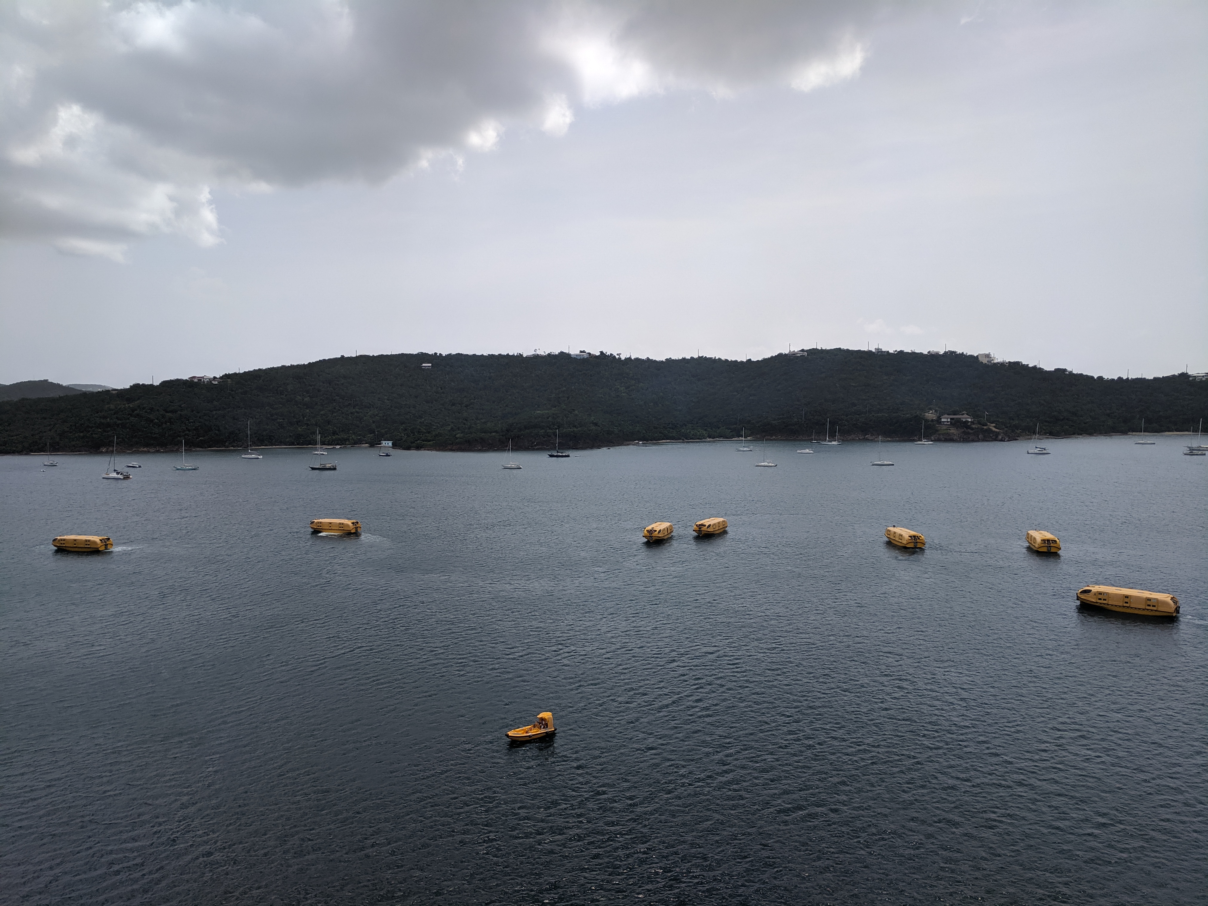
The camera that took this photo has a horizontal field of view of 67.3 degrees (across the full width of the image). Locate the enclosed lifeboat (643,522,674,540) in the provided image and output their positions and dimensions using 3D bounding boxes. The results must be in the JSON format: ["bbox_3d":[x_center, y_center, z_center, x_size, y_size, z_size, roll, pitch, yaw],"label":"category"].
[{"bbox_3d":[15.800,23.250,266.580,5.550,3.700,16.700,1,4,19],"label":"enclosed lifeboat"}]

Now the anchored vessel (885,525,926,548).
[{"bbox_3d":[83.110,23.350,252.200,5.550,3.700,16.700,-1,4,-5],"label":"anchored vessel"}]

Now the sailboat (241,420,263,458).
[{"bbox_3d":[-246.590,-9.170,635.190,14.800,26.320,4.500,0,4,18],"label":"sailboat"}]

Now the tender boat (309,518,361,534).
[{"bbox_3d":[-85.540,23.140,287.810,16.700,3.700,5.550,1,4,20],"label":"tender boat"}]

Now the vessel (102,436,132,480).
[{"bbox_3d":[-262.350,2.350,488.120,13.700,23.000,7.500,0,4,10],"label":"vessel"}]

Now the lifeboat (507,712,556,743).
[{"bbox_3d":[-9.210,34.060,112.970,6.230,2.700,2.400,-2,4,-24],"label":"lifeboat"}]

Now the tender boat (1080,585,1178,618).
[{"bbox_3d":[100.380,28.240,174.340,16.700,3.700,5.550,2,5,40],"label":"tender boat"}]

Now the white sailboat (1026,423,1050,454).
[{"bbox_3d":[280.400,-9.240,584.510,13.100,19.820,7.200,0,4,12],"label":"white sailboat"}]

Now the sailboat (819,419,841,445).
[{"bbox_3d":[177.620,-16.720,712.130,16.790,20.620,4.500,0,4,16],"label":"sailboat"}]

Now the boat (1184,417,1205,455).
[{"bbox_3d":[365.970,-8.660,561.690,10.840,19.500,3.800,1,4,20],"label":"boat"}]

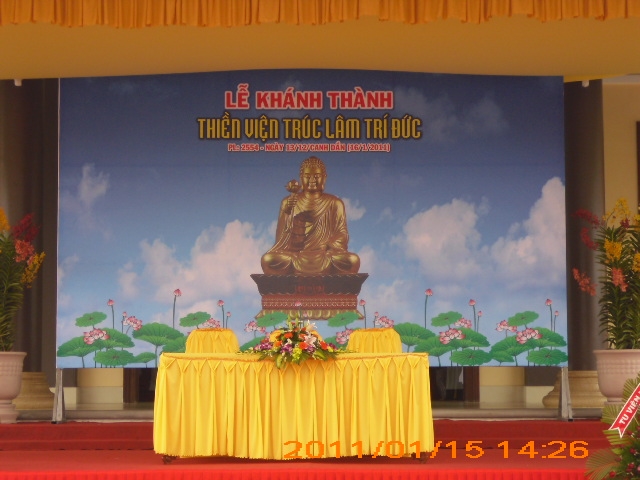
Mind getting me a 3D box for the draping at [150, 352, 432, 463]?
[{"bbox_3d":[-0.185,1.199,11.797,1.980,0.752,0.750,0,-4,0],"label":"draping"}]

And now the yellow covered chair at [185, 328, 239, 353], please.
[{"bbox_3d":[-0.831,1.129,12.253,0.450,0.929,0.500,0,-4,0],"label":"yellow covered chair"}]

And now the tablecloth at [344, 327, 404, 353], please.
[{"bbox_3d":[0.419,1.128,12.253,0.450,0.925,0.500,0,-4,0],"label":"tablecloth"}]

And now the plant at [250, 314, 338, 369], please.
[{"bbox_3d":[-0.181,0.725,11.627,0.626,0.384,0.420,0,-4,0],"label":"plant"}]

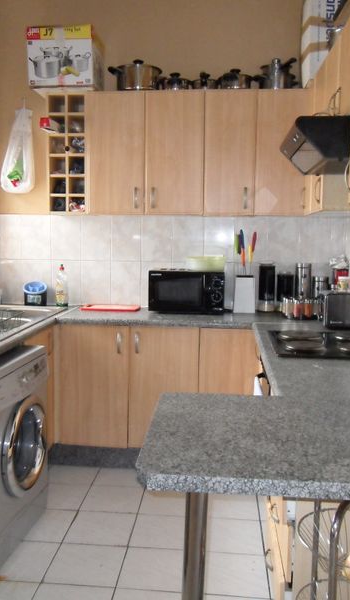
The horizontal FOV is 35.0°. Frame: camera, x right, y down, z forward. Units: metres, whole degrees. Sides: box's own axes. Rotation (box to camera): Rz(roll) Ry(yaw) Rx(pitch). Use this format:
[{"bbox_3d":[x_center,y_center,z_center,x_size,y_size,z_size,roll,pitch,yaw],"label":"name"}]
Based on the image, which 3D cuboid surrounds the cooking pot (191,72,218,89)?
[{"bbox_3d":[0.183,-1.319,3.391,0.165,0.137,0.180,1,6,5],"label":"cooking pot"}]

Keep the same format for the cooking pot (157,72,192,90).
[{"bbox_3d":[0.001,-1.324,3.406,0.225,0.140,0.180,1,6,5],"label":"cooking pot"}]

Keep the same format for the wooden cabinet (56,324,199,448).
[{"bbox_3d":[-0.255,0.494,3.558,0.840,0.740,0.575,1,6,5],"label":"wooden cabinet"}]

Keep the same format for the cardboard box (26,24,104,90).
[{"bbox_3d":[-0.653,-1.429,3.374,0.385,0.343,0.320,1,6,5],"label":"cardboard box"}]

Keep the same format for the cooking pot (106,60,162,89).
[{"bbox_3d":[-0.249,-1.381,3.466,0.344,0.235,0.290,1,6,5],"label":"cooking pot"}]

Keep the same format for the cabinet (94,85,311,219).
[{"bbox_3d":[0.140,-0.897,3.503,1.320,0.728,0.335,1,6,5],"label":"cabinet"}]

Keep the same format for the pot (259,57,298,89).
[{"bbox_3d":[0.628,-1.354,3.365,0.228,0.220,0.210,1,6,5],"label":"pot"}]

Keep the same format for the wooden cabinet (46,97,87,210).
[{"bbox_3d":[-0.641,-0.910,3.567,0.247,0.722,0.335,1,6,5],"label":"wooden cabinet"}]

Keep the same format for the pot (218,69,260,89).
[{"bbox_3d":[0.393,-1.325,3.383,0.267,0.155,0.210,1,6,5],"label":"pot"}]

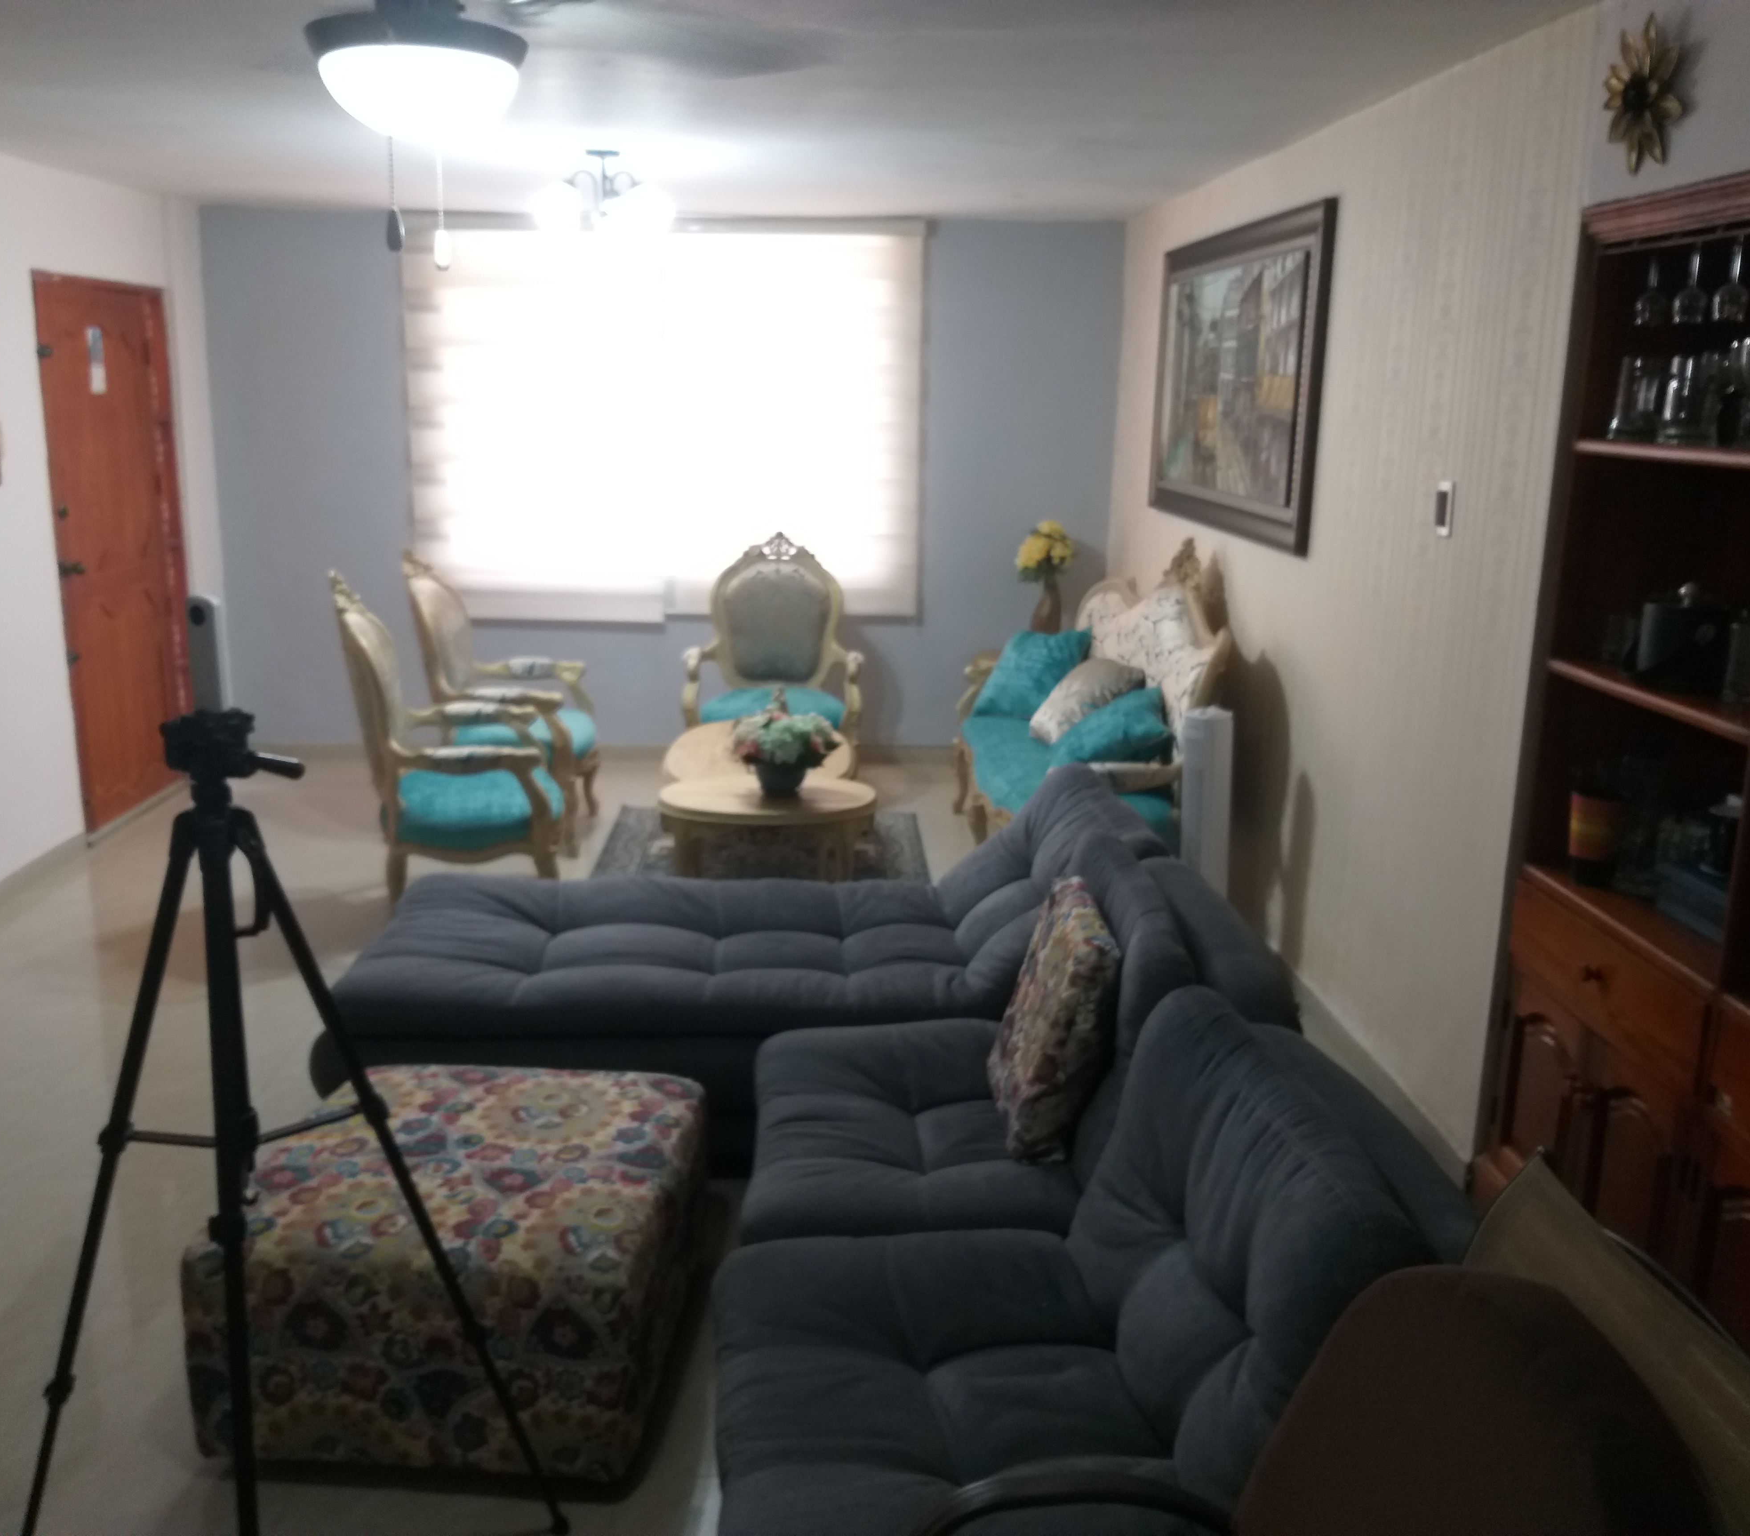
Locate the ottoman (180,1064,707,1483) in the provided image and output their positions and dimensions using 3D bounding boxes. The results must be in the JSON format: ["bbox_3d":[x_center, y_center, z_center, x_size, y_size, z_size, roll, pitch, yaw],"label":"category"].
[{"bbox_3d":[-0.672,0.841,2.606,0.670,0.410,0.660,1,14,1],"label":"ottoman"}]

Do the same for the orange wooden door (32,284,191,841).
[{"bbox_3d":[-2.903,-0.829,5.888,0.080,2.000,1.030,0,14,-3],"label":"orange wooden door"}]

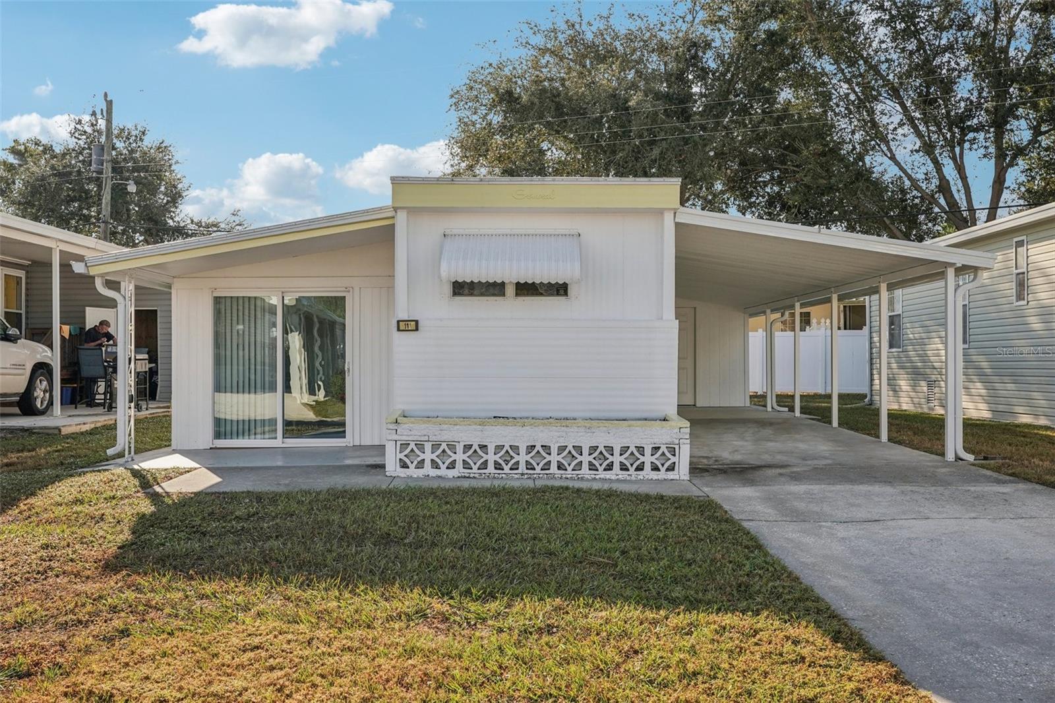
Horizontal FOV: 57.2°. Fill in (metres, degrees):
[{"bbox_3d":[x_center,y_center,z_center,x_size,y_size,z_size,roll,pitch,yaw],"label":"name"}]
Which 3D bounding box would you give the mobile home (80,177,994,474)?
[{"bbox_3d":[0.320,-0.300,16.900,9.750,3.120,14.000,0,0,2],"label":"mobile home"}]

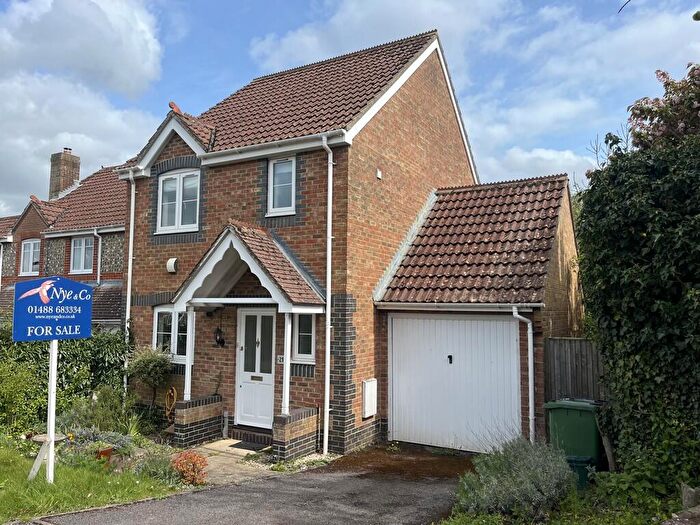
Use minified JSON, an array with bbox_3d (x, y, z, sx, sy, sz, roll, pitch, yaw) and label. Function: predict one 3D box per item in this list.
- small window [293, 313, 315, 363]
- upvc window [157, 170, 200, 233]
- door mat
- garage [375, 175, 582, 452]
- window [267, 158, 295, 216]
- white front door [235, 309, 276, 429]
[{"bbox_3d":[-0.744,1.204,8.527,0.470,0.860,0.120,-2,-6,29],"label":"small window"},{"bbox_3d":[-3.341,-1.185,10.193,1.176,1.233,0.120,-2,-6,29],"label":"upvc window"},{"bbox_3d":[-1.606,2.946,8.464,0.570,0.020,0.378,-2,-6,29],"label":"door mat"},{"bbox_3d":[3.184,0.722,11.153,2.769,4.934,6.524,-2,-6,29],"label":"garage"},{"bbox_3d":[-1.171,-1.299,9.000,0.606,1.004,0.120,-2,-6,29],"label":"window"},{"bbox_3d":[-1.617,1.792,8.990,0.828,2.009,0.100,-2,-6,29],"label":"white front door"}]

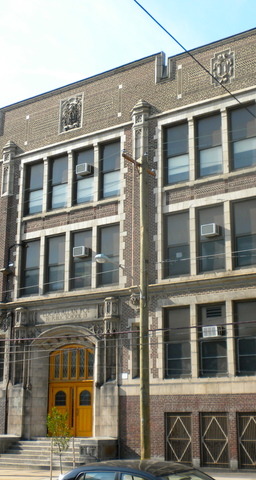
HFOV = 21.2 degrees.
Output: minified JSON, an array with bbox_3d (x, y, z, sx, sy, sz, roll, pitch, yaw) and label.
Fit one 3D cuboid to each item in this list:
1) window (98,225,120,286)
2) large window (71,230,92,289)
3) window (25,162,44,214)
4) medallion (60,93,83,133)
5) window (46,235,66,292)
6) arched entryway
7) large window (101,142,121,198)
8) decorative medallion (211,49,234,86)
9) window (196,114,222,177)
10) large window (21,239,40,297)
[{"bbox_3d":[-0.818,0.724,31.498,1.230,2.780,0.200,-10,-18,34],"label":"window"},{"bbox_3d":[-2.134,0.970,32.431,1.309,2.852,0.220,-10,-18,34],"label":"large window"},{"bbox_3d":[-4.854,-2.676,36.160,1.320,2.930,0.250,-10,-18,34],"label":"window"},{"bbox_3d":[-2.900,-6.420,34.697,1.480,1.820,0.180,-10,-18,34],"label":"medallion"},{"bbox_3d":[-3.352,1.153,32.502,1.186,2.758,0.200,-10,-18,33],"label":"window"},{"bbox_3d":[-2.694,7.024,32.168,2.987,4.287,0.500,-10,-18,34],"label":"arched entryway"},{"bbox_3d":[-0.822,-3.379,33.398,1.320,2.930,0.250,-10,-18,34],"label":"large window"},{"bbox_3d":[4.217,-7.735,30.624,1.235,1.702,0.200,-10,-18,34],"label":"decorative medallion"},{"bbox_3d":[3.622,-4.154,30.352,1.340,2.930,0.250,-10,-18,34],"label":"window"},{"bbox_3d":[-4.808,1.405,34.282,1.230,2.780,0.200,-10,-18,34],"label":"large window"}]

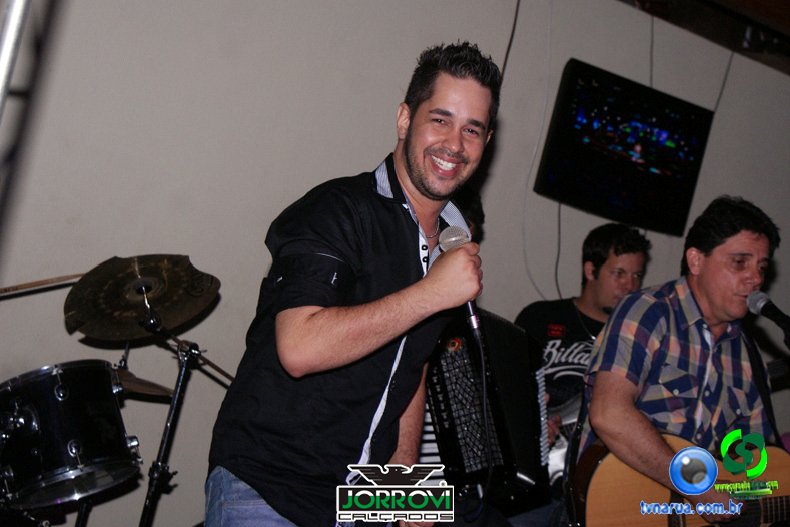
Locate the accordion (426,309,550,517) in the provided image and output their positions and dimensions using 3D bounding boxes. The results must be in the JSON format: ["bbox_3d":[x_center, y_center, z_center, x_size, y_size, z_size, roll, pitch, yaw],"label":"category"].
[{"bbox_3d":[0.162,0.342,3.880,0.210,0.455,0.410,-30,-34,34],"label":"accordion"}]

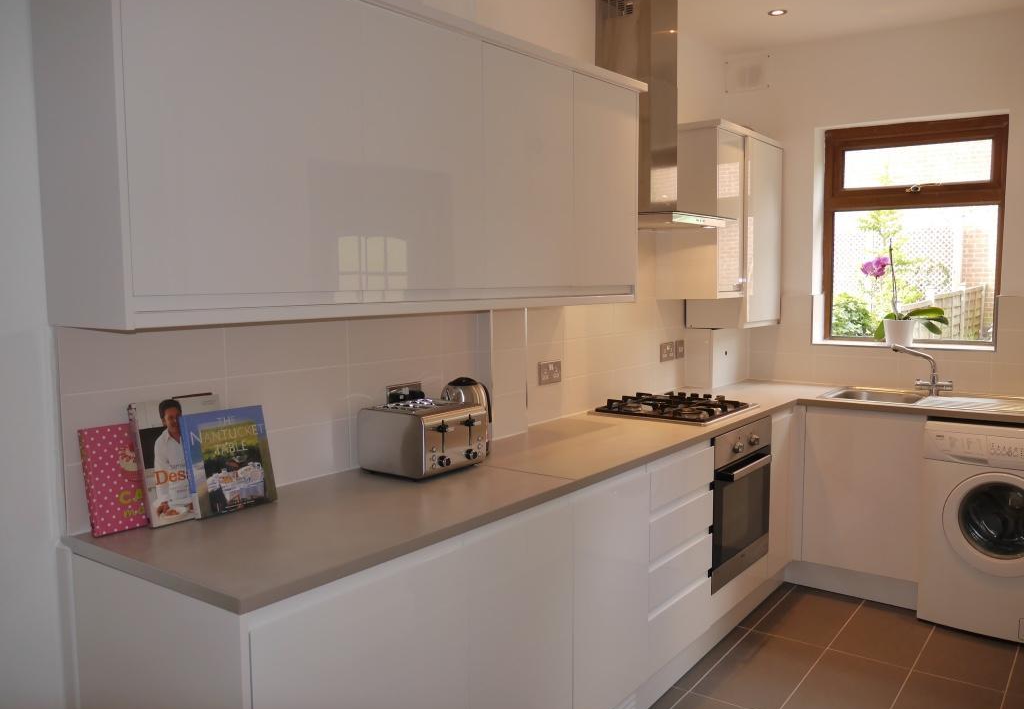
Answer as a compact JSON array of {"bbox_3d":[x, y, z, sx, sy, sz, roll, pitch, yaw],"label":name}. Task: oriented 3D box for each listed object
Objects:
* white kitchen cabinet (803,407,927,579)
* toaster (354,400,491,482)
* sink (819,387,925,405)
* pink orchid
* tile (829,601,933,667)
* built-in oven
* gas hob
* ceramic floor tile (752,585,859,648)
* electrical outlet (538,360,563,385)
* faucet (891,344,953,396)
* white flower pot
[{"bbox_3d":[1.707,0.589,3.874,0.500,0.720,0.570,3,6,36],"label":"white kitchen cabinet"},{"bbox_3d":[-0.249,0.231,2.372,0.262,0.178,0.270,3,6,38],"label":"toaster"},{"bbox_3d":[1.654,0.269,3.786,0.400,0.170,0.420,3,6,36],"label":"sink"},{"bbox_3d":[1.824,-0.437,4.160,0.090,0.110,0.120,-5,6,-40],"label":"pink orchid"},{"bbox_3d":[1.526,1.134,3.373,0.300,0.010,0.600,3,6,36],"label":"tile"},{"bbox_3d":[0.716,0.569,3.450,0.570,0.595,0.595,3,6,36],"label":"built-in oven"},{"bbox_3d":[0.676,0.205,3.408,0.510,0.050,0.595,3,6,36],"label":"gas hob"},{"bbox_3d":[1.294,1.130,3.586,0.300,0.010,0.603,3,6,36],"label":"ceramic floor tile"},{"bbox_3d":[0.152,0.069,3.153,0.012,0.086,0.146,3,6,37],"label":"electrical outlet"},{"bbox_3d":[1.875,0.072,3.801,0.250,0.220,0.085,1,5,16],"label":"faucet"},{"bbox_3d":[1.847,-0.099,3.958,0.137,0.128,0.137,3,6,36],"label":"white flower pot"}]

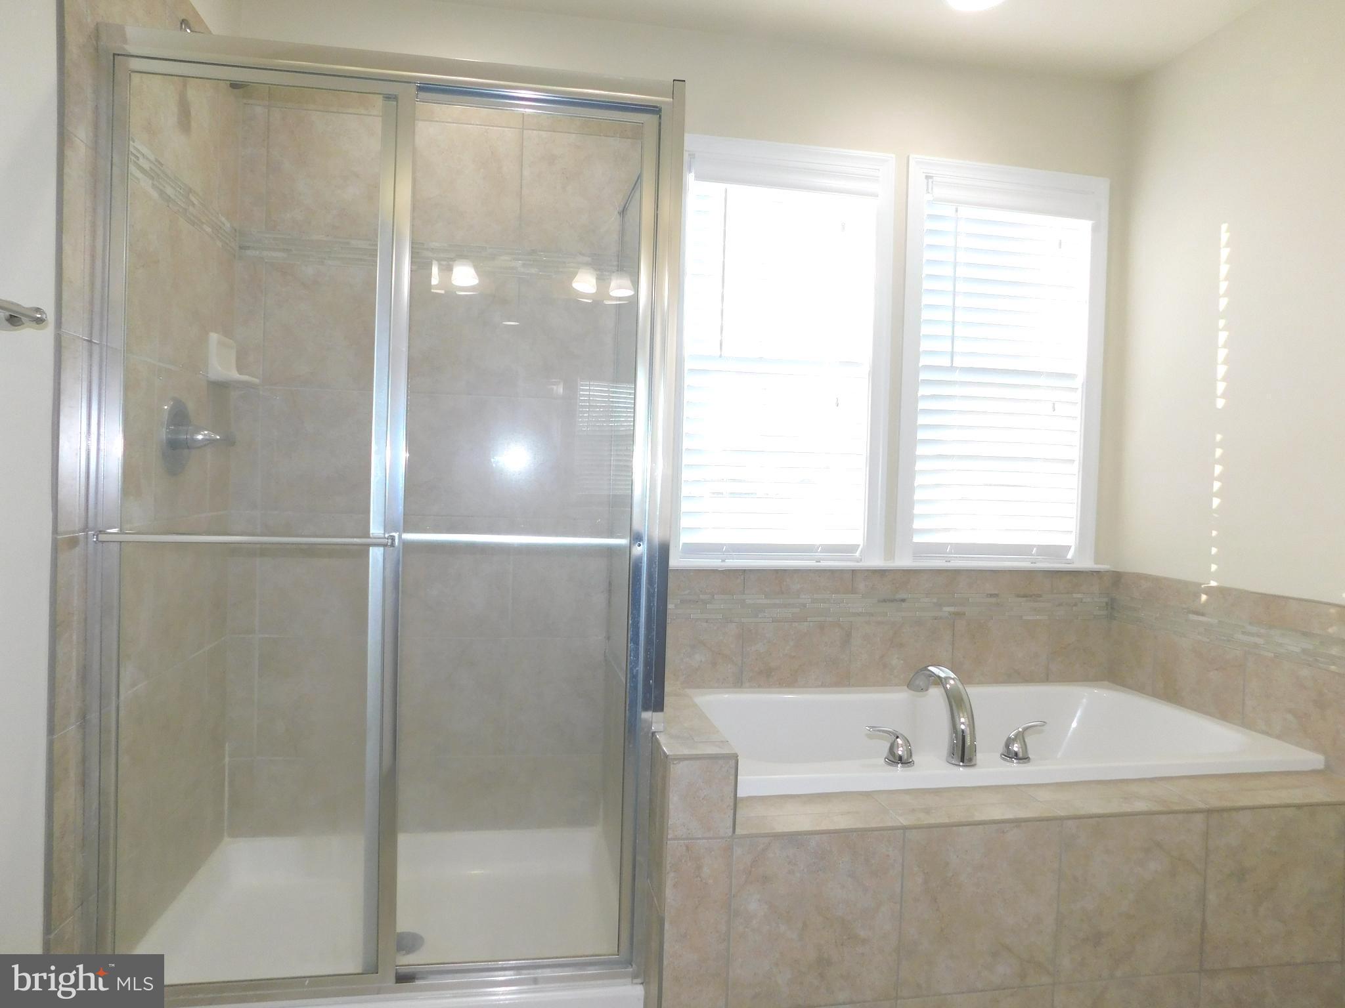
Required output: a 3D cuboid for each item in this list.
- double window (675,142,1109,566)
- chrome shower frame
[{"bbox_3d":[0.680,-0.430,2.756,1.403,1.251,0.100,1,1,-10],"label":"double window"},{"bbox_3d":[-0.530,0.053,1.727,1.065,1.805,0.080,1,1,-10],"label":"chrome shower frame"}]

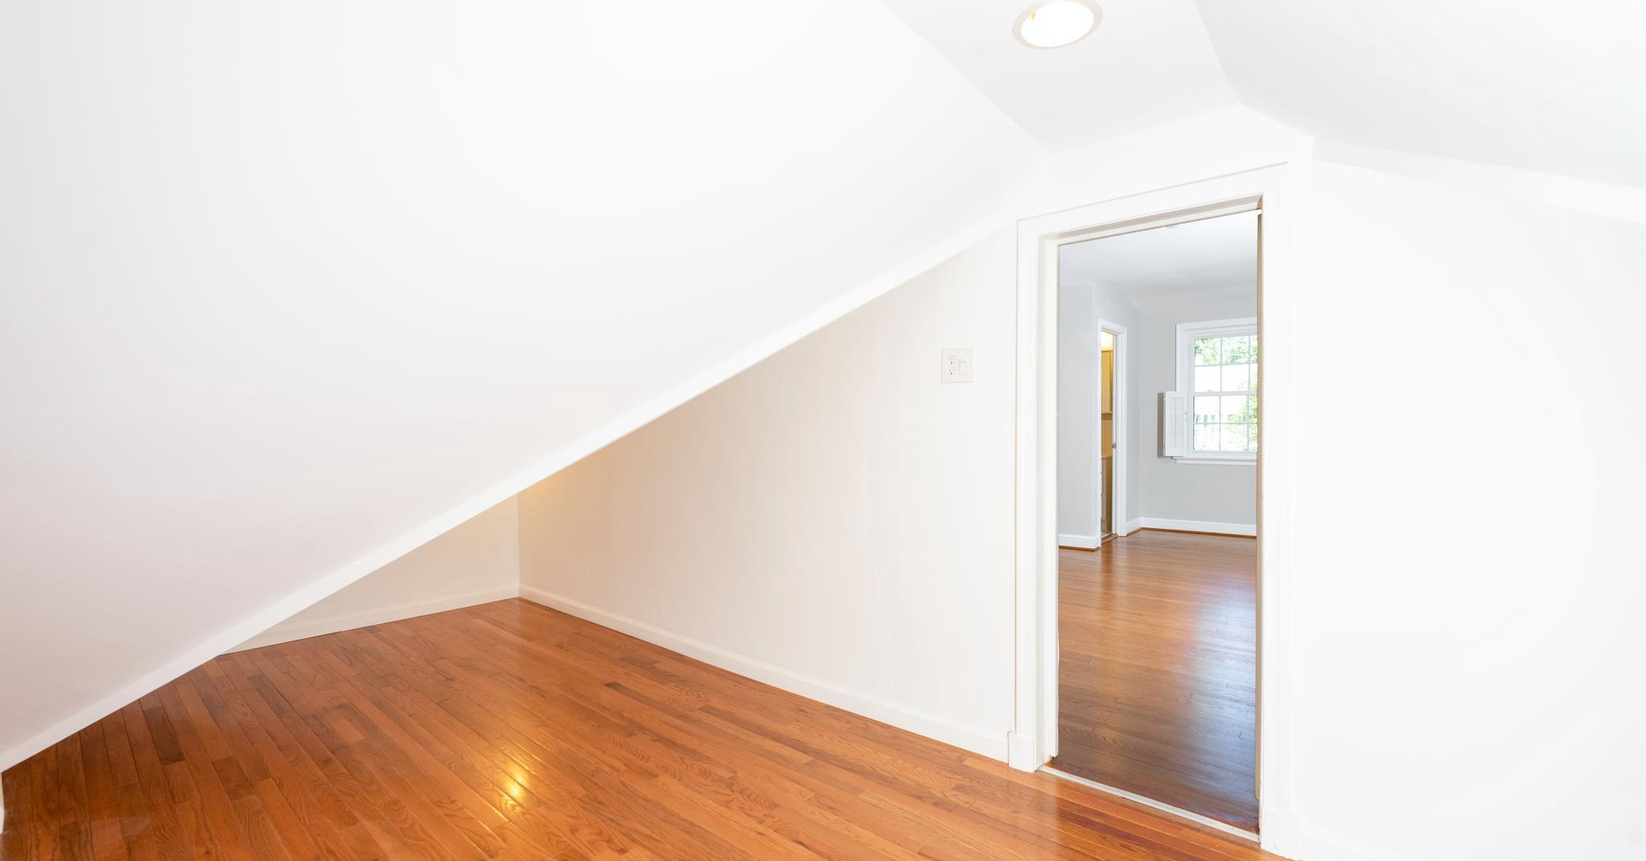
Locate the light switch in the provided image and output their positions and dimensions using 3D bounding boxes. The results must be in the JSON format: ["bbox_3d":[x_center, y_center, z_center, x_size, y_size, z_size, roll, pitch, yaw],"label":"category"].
[{"bbox_3d":[0.491,-0.237,2.343,0.125,0.125,0.012,0,0,39],"label":"light switch"}]

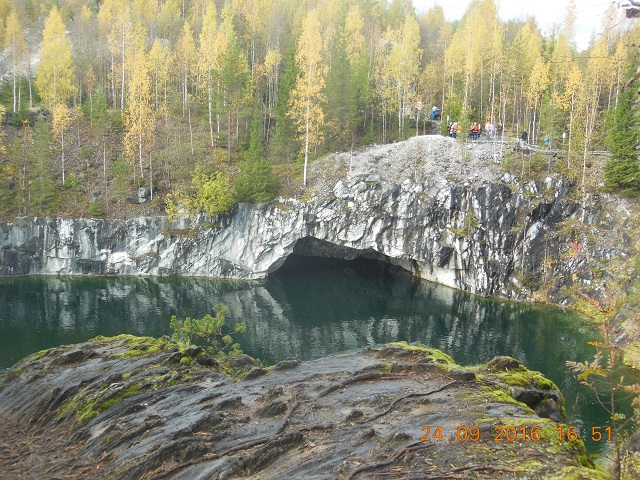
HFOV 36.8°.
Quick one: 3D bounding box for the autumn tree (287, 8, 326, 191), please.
[{"bbox_3d":[-1.160,-13.190,89.020,3.520,16.300,3.410,1,9,-1],"label":"autumn tree"}]

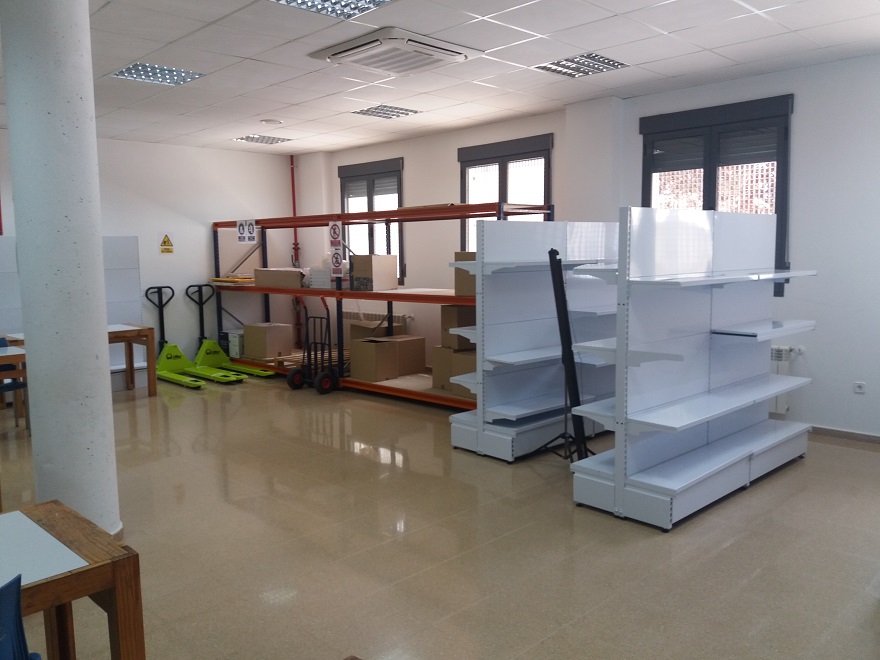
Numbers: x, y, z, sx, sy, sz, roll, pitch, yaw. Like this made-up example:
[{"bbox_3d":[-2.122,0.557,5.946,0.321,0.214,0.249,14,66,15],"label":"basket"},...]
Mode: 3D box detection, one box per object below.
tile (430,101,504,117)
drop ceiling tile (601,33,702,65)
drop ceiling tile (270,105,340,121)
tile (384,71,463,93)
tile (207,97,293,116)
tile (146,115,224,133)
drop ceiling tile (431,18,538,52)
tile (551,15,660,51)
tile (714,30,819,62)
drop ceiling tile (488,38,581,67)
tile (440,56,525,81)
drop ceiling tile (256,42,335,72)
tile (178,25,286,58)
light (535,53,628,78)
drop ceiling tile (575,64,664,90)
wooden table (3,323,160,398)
[{"bbox_3d":[0.276,-2.283,7.359,0.600,0.020,0.600,-7,9,-44],"label":"tile"},{"bbox_3d":[1.546,-2.062,5.241,0.600,0.020,0.600,-7,9,-44],"label":"drop ceiling tile"},{"bbox_3d":[-1.410,-2.257,7.374,0.600,0.025,0.600,-7,9,-44],"label":"drop ceiling tile"},{"bbox_3d":[-0.146,-2.130,6.098,0.600,0.020,0.600,-7,9,-44],"label":"tile"},{"bbox_3d":[-1.838,-2.201,6.957,0.600,0.025,0.600,-7,9,-44],"label":"tile"},{"bbox_3d":[-2.680,-2.284,7.808,0.600,0.025,0.600,-7,9,-44],"label":"tile"},{"bbox_3d":[0.268,-1.994,4.830,0.600,0.025,0.600,-7,9,-44],"label":"drop ceiling tile"},{"bbox_3d":[1.116,-2.008,4.822,0.600,0.025,0.600,-7,9,-44],"label":"tile"},{"bbox_3d":[2.389,-2.080,5.240,0.600,0.020,0.600,-7,9,-44],"label":"tile"},{"bbox_3d":[0.695,-2.045,5.231,0.600,0.025,0.600,-7,9,-44],"label":"drop ceiling tile"},{"bbox_3d":[0.270,-2.091,5.673,0.600,0.020,0.600,-7,9,-44],"label":"tile"},{"bbox_3d":[-1.002,-2.016,5.246,0.600,0.025,0.600,-7,9,-44],"label":"drop ceiling tile"},{"bbox_3d":[-1.430,-1.966,4.839,0.600,0.020,0.600,-7,9,-44],"label":"tile"},{"bbox_3d":[1.124,-2.123,5.664,0.600,0.060,0.600,-7,9,-44],"label":"light"},{"bbox_3d":[1.550,-2.161,6.082,0.600,0.025,0.600,-7,9,-44],"label":"drop ceiling tile"},{"bbox_3d":[-3.936,0.405,7.754,1.400,0.765,0.710,-7,9,-44],"label":"wooden table"}]

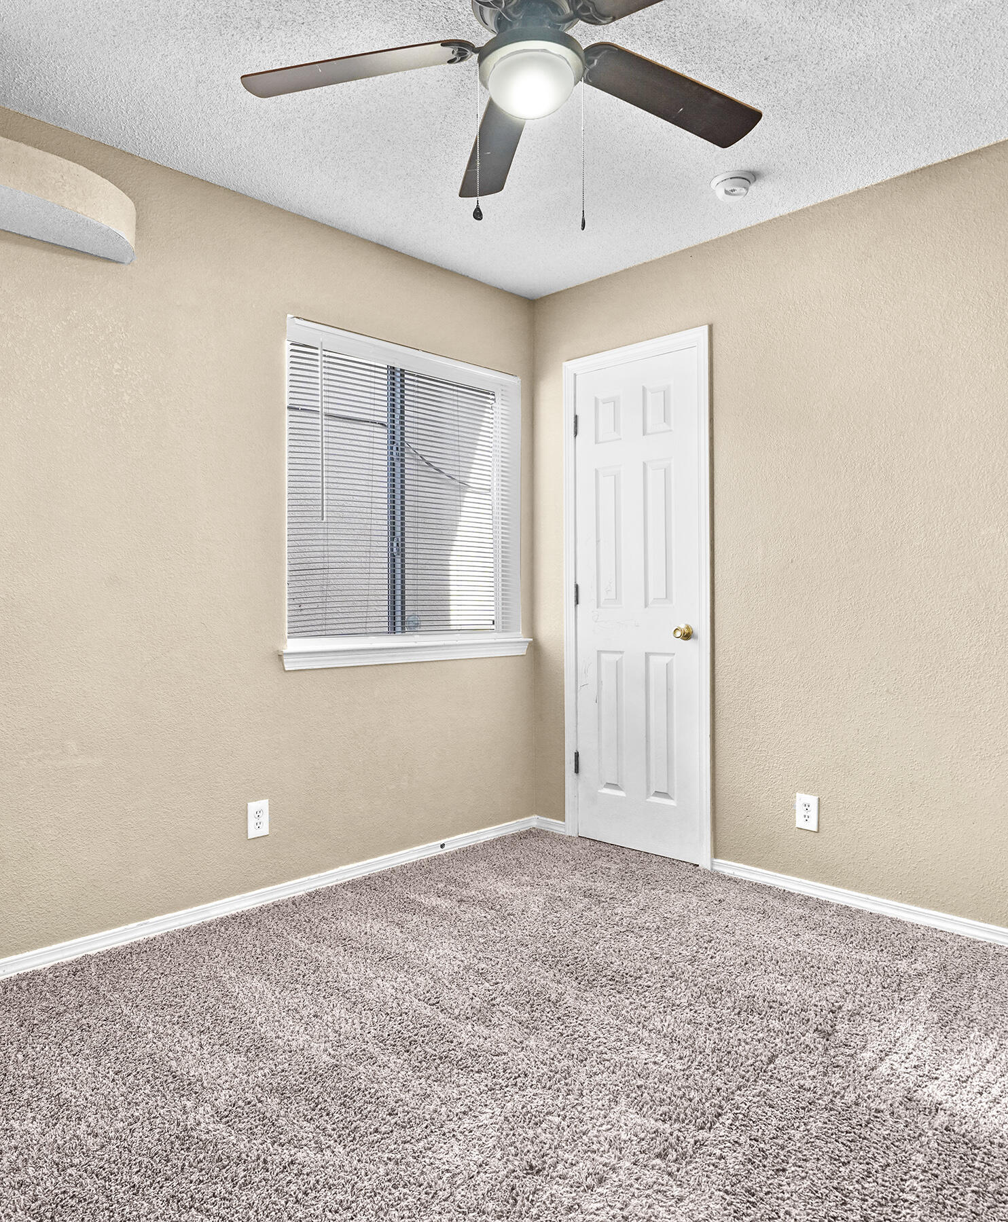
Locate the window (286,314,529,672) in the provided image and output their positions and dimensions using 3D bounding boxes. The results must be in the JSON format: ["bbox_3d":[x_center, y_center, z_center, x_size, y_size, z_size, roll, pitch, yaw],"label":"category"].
[{"bbox_3d":[-0.369,-0.423,3.359,1.210,1.260,0.120,-1,0,-45],"label":"window"}]

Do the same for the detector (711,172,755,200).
[{"bbox_3d":[0.758,-1.398,2.696,0.147,0.042,0.147,0,0,0],"label":"detector"}]

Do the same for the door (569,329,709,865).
[{"bbox_3d":[0.555,-0.039,3.398,0.060,2.080,0.700,-1,0,-45],"label":"door"}]

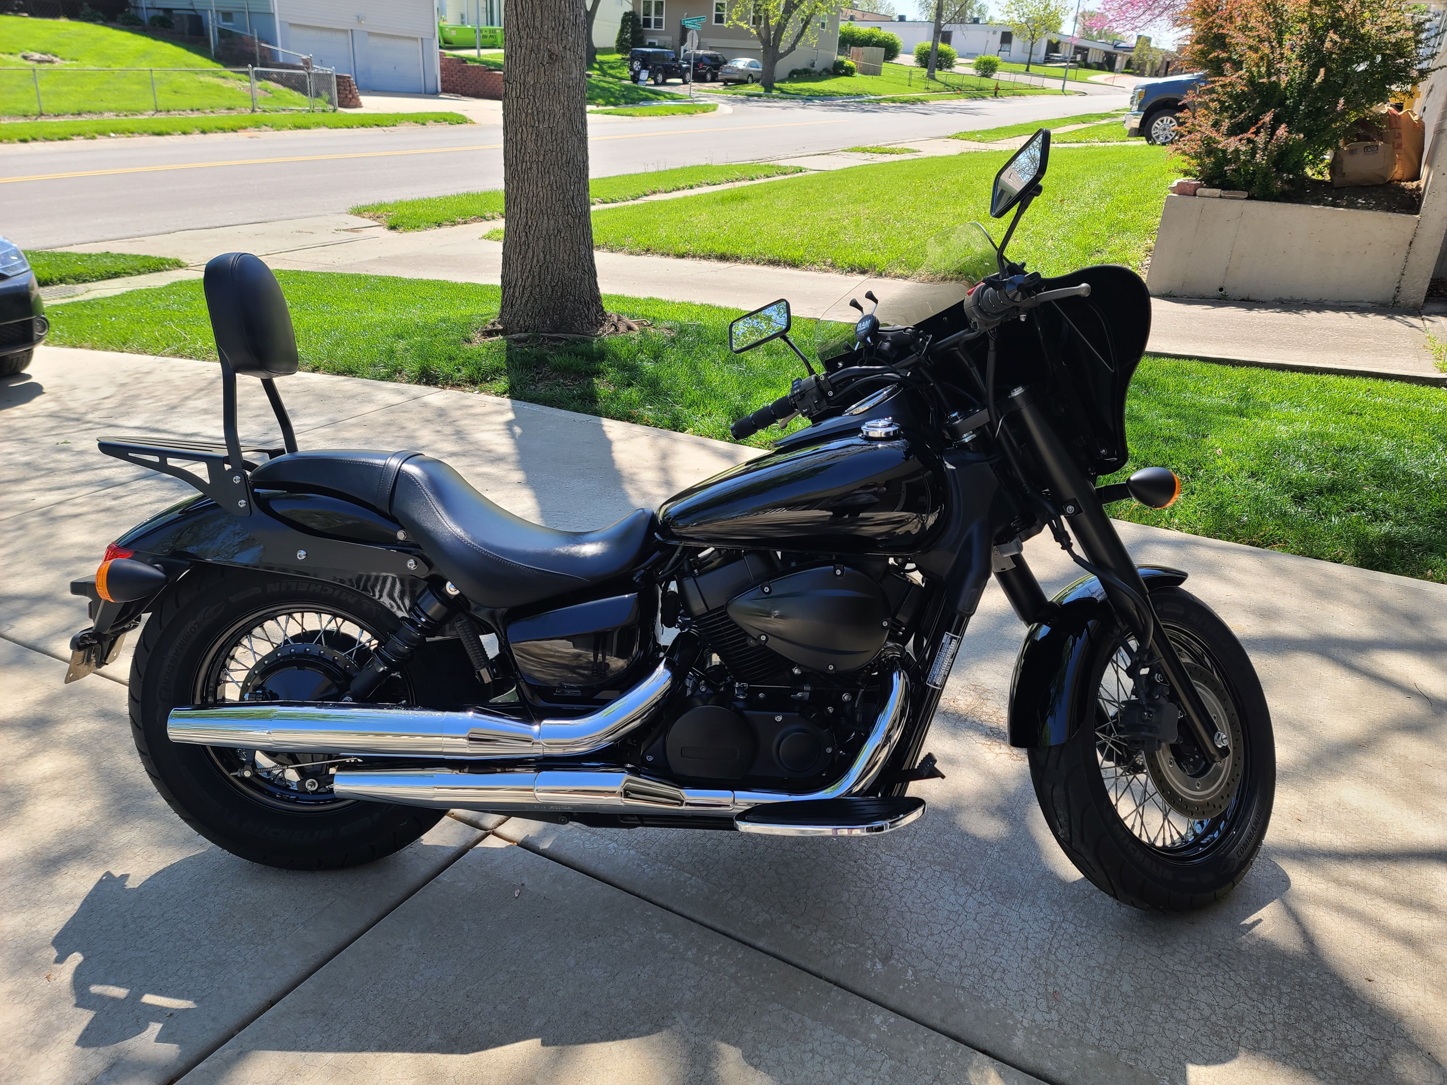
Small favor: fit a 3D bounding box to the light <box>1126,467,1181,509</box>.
[{"bbox_3d":[0.768,-0.097,1.865,0.108,0.075,0.080,-2,7,-27],"label":"light"}]

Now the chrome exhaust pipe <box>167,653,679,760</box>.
[{"bbox_3d":[-0.492,0.263,1.745,0.820,0.190,0.120,3,9,-4],"label":"chrome exhaust pipe"}]

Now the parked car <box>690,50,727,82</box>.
[{"bbox_3d":[-0.763,-28.426,62.582,1.760,1.690,4.500,17,28,30],"label":"parked car"}]

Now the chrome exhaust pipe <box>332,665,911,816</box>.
[{"bbox_3d":[-0.168,0.340,1.793,0.985,0.285,0.150,3,7,-2],"label":"chrome exhaust pipe"}]

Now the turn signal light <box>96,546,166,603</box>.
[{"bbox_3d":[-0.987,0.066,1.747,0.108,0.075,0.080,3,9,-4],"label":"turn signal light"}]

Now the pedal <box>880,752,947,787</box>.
[{"bbox_3d":[0.316,0.380,1.765,0.120,0.062,0.075,3,9,-4],"label":"pedal"}]

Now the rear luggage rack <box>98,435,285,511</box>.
[{"bbox_3d":[-0.948,-0.129,1.897,0.270,0.115,0.230,3,7,-2],"label":"rear luggage rack"}]

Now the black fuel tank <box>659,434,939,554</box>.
[{"bbox_3d":[0.141,-0.121,1.961,0.520,0.245,0.320,3,9,-4],"label":"black fuel tank"}]

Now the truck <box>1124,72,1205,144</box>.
[{"bbox_3d":[12.055,-9.495,22.819,6.250,2.020,2.050,10,23,17],"label":"truck"}]

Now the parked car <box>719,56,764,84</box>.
[{"bbox_3d":[1.500,-29.061,64.446,1.790,1.450,4.750,14,29,24],"label":"parked car"}]

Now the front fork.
[{"bbox_3d":[0.674,0.084,1.986,0.120,0.820,0.260,-35,9,-31],"label":"front fork"}]

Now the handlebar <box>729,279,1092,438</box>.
[{"bbox_3d":[0.281,-0.328,1.860,0.200,0.150,0.810,4,-12,-30],"label":"handlebar"}]

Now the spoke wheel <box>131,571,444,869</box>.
[{"bbox_3d":[-0.774,0.305,1.959,0.637,0.637,0.160,3,7,-2],"label":"spoke wheel"}]

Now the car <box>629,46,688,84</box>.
[{"bbox_3d":[-3.632,-27.299,59.973,1.870,1.840,4.600,16,29,27],"label":"car"}]

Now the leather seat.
[{"bbox_3d":[-0.491,-0.036,1.925,0.730,0.255,0.340,3,7,-2],"label":"leather seat"}]

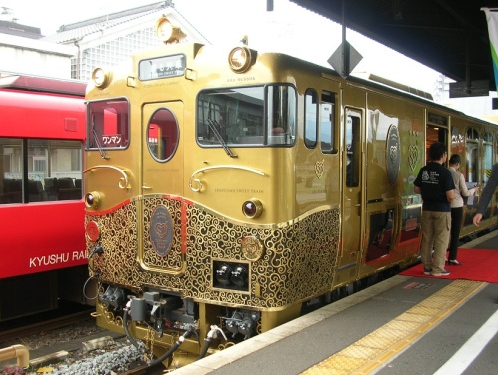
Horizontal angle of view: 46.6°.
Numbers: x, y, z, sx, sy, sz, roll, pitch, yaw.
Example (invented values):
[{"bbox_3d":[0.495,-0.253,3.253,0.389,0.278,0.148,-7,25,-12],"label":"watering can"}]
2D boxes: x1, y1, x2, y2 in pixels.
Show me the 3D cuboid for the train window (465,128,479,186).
[{"bbox_3d":[4.576,-0.654,11.861,0.080,1.170,1.100,2,2,34],"label":"train window"}]

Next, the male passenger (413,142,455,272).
[{"bbox_3d":[2.473,0.282,7.679,0.490,1.730,0.320,2,2,37],"label":"male passenger"}]

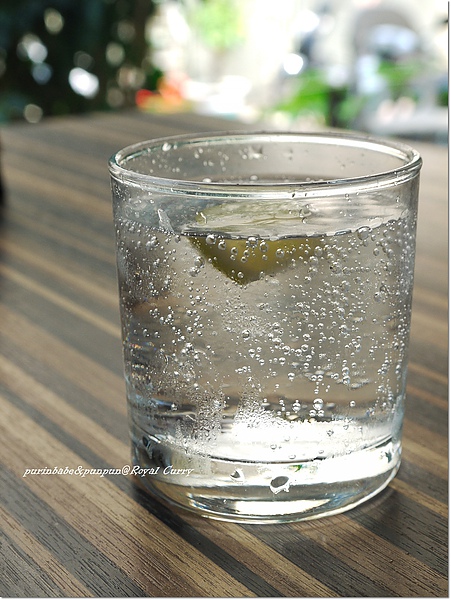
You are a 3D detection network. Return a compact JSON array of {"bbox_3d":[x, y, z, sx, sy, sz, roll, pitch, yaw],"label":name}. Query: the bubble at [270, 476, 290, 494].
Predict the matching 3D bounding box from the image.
[{"bbox_3d":[0.014,0.047,0.272,0.006,0.005,0.003,-2,18,-3],"label":"bubble"}]

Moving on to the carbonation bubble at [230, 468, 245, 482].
[{"bbox_3d":[0.003,0.044,0.272,0.004,0.004,0.003,3,19,12],"label":"carbonation bubble"}]

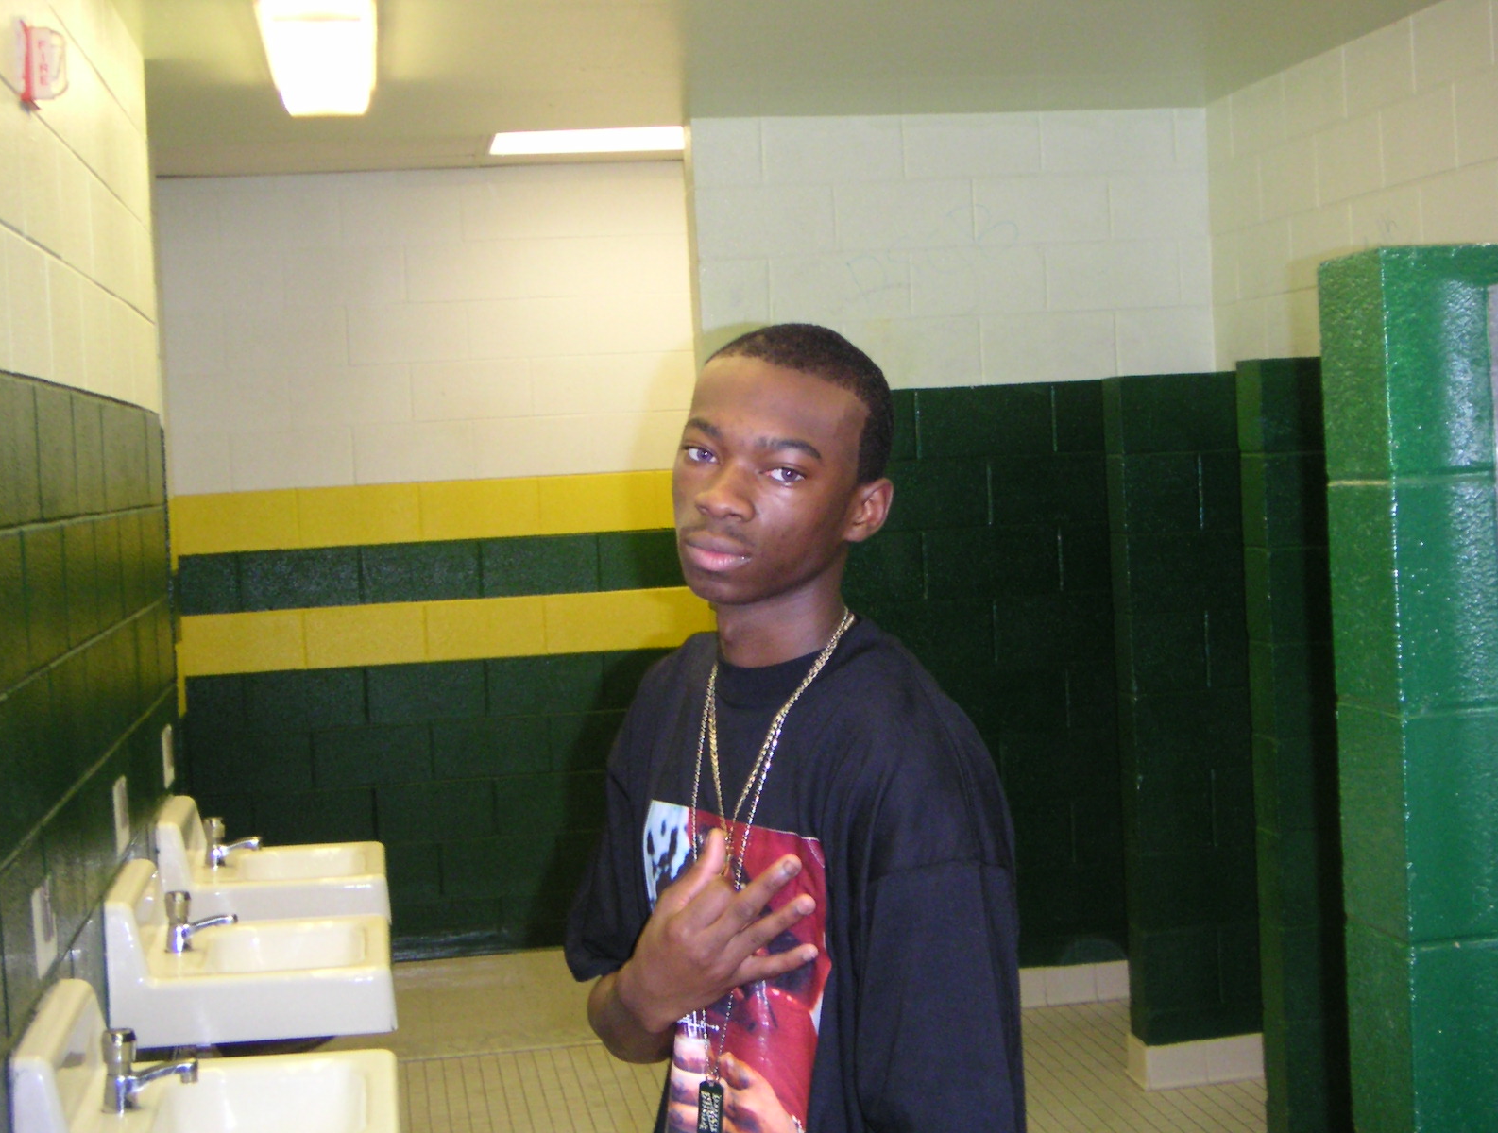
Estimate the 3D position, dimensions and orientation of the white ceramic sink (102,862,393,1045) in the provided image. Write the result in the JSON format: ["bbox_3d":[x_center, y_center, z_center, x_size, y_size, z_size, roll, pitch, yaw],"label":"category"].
[{"bbox_3d":[-0.856,0.663,3.990,0.462,0.272,0.485,-3,3,-9],"label":"white ceramic sink"}]

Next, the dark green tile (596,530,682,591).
[{"bbox_3d":[-0.317,-0.024,7.891,0.400,0.198,0.030,-3,3,-9],"label":"dark green tile"}]

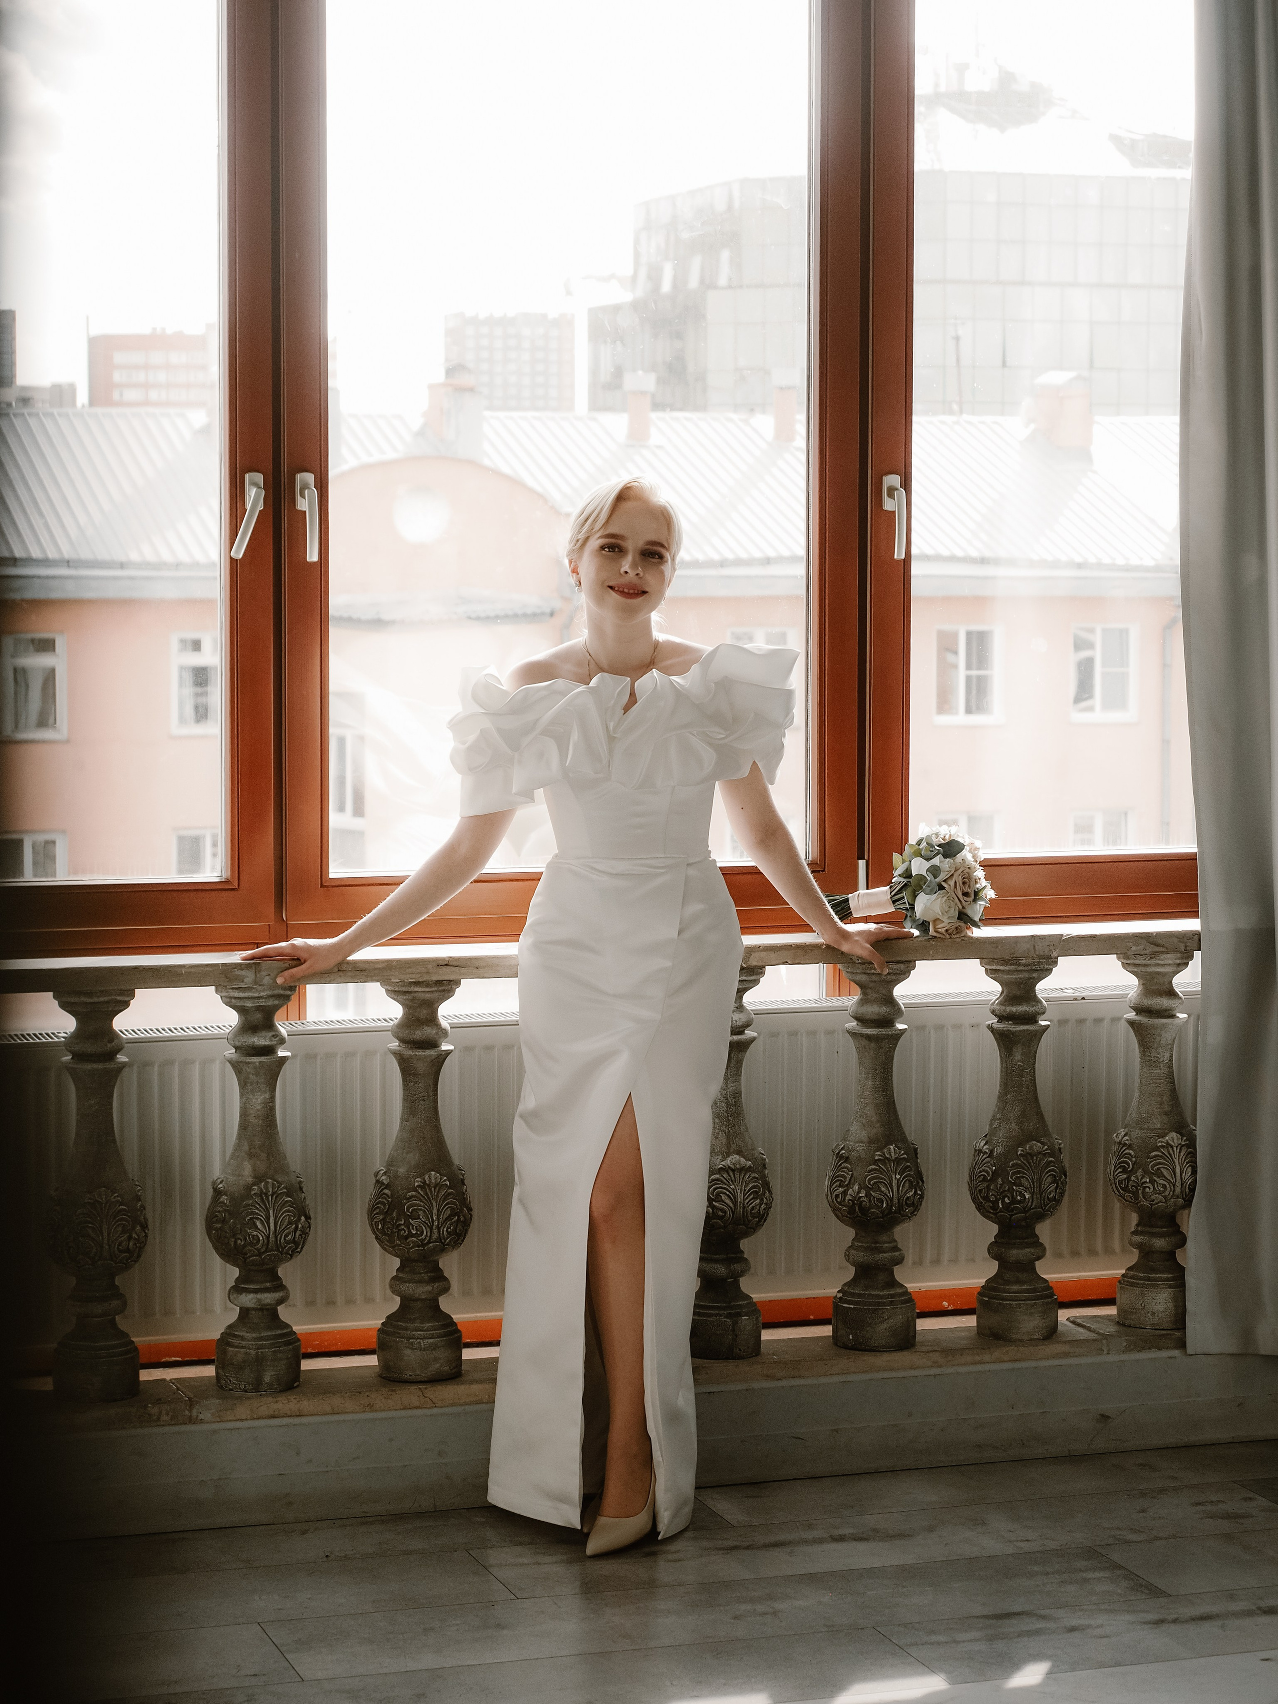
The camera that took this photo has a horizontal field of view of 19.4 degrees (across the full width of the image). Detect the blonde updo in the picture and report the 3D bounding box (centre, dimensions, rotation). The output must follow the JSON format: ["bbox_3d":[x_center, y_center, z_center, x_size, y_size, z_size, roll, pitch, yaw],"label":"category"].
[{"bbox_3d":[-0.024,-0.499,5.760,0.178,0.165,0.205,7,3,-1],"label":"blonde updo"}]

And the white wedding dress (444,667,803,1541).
[{"bbox_3d":[-0.024,0.347,5.750,0.530,1.330,0.420,0,4,0],"label":"white wedding dress"}]

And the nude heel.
[{"bbox_3d":[-0.033,0.975,5.650,0.080,0.125,0.230,2,5,22],"label":"nude heel"}]

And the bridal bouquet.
[{"bbox_3d":[0.503,0.050,6.280,0.195,0.190,0.180,-13,0,-5],"label":"bridal bouquet"}]

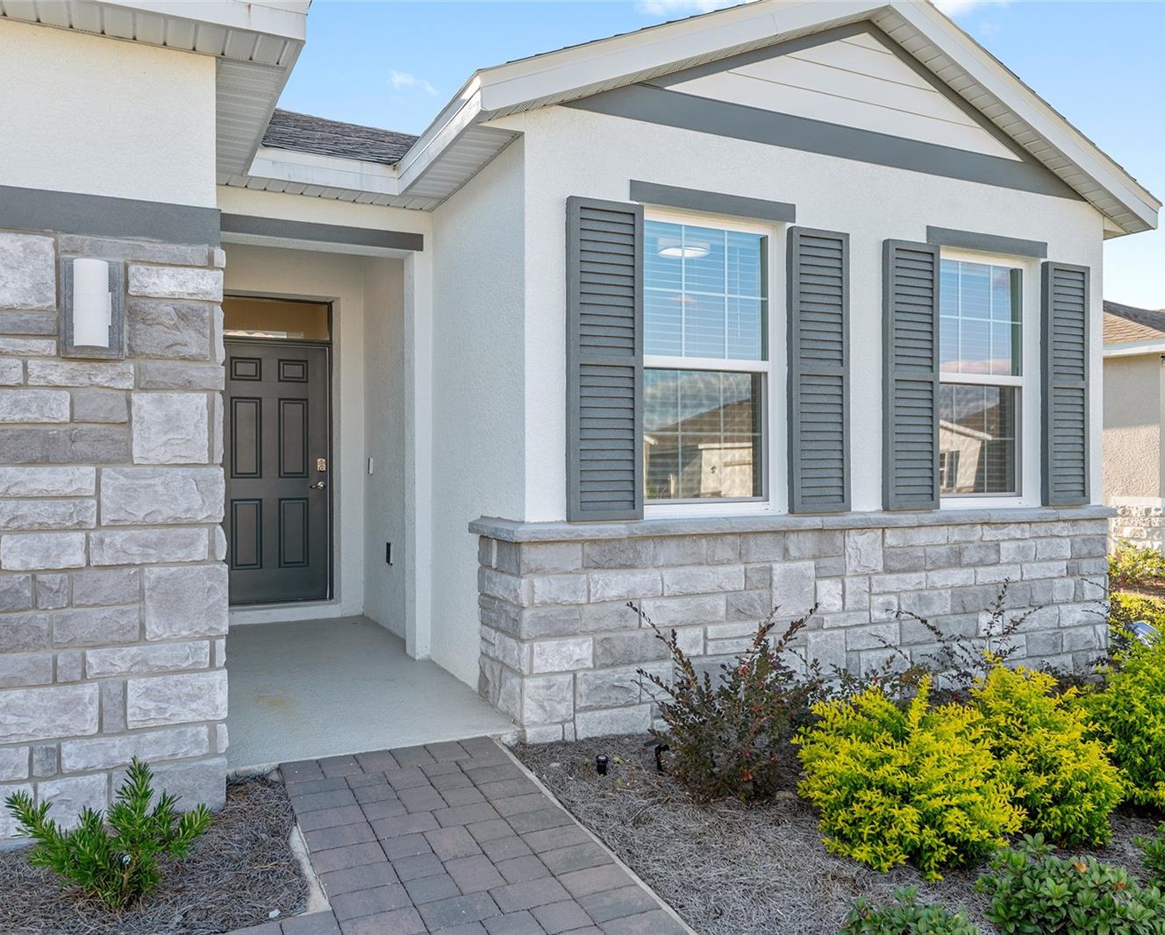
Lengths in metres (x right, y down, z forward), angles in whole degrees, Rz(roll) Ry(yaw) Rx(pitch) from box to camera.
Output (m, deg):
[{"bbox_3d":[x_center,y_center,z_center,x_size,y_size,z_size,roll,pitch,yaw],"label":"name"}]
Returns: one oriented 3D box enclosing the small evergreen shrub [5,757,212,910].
[{"bbox_3d":[-1.423,1.088,2.818,0.563,0.432,0.502,0,1,-25],"label":"small evergreen shrub"}]

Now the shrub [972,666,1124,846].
[{"bbox_3d":[1.765,1.057,3.600,0.683,0.583,0.683,0,1,-25],"label":"shrub"}]

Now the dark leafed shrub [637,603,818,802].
[{"bbox_3d":[0.594,0.935,3.800,0.703,0.764,0.663,0,0,0],"label":"dark leafed shrub"}]

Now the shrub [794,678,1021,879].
[{"bbox_3d":[1.156,1.049,3.319,0.784,0.603,0.744,0,0,0],"label":"shrub"}]

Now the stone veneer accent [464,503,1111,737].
[{"bbox_3d":[1.408,0.757,5.334,4.090,1.015,0.643,0,1,-25],"label":"stone veneer accent"}]

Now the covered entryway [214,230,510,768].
[{"bbox_3d":[-1.568,-0.113,5.492,1.296,2.573,3.497,0,1,-25],"label":"covered entryway"}]

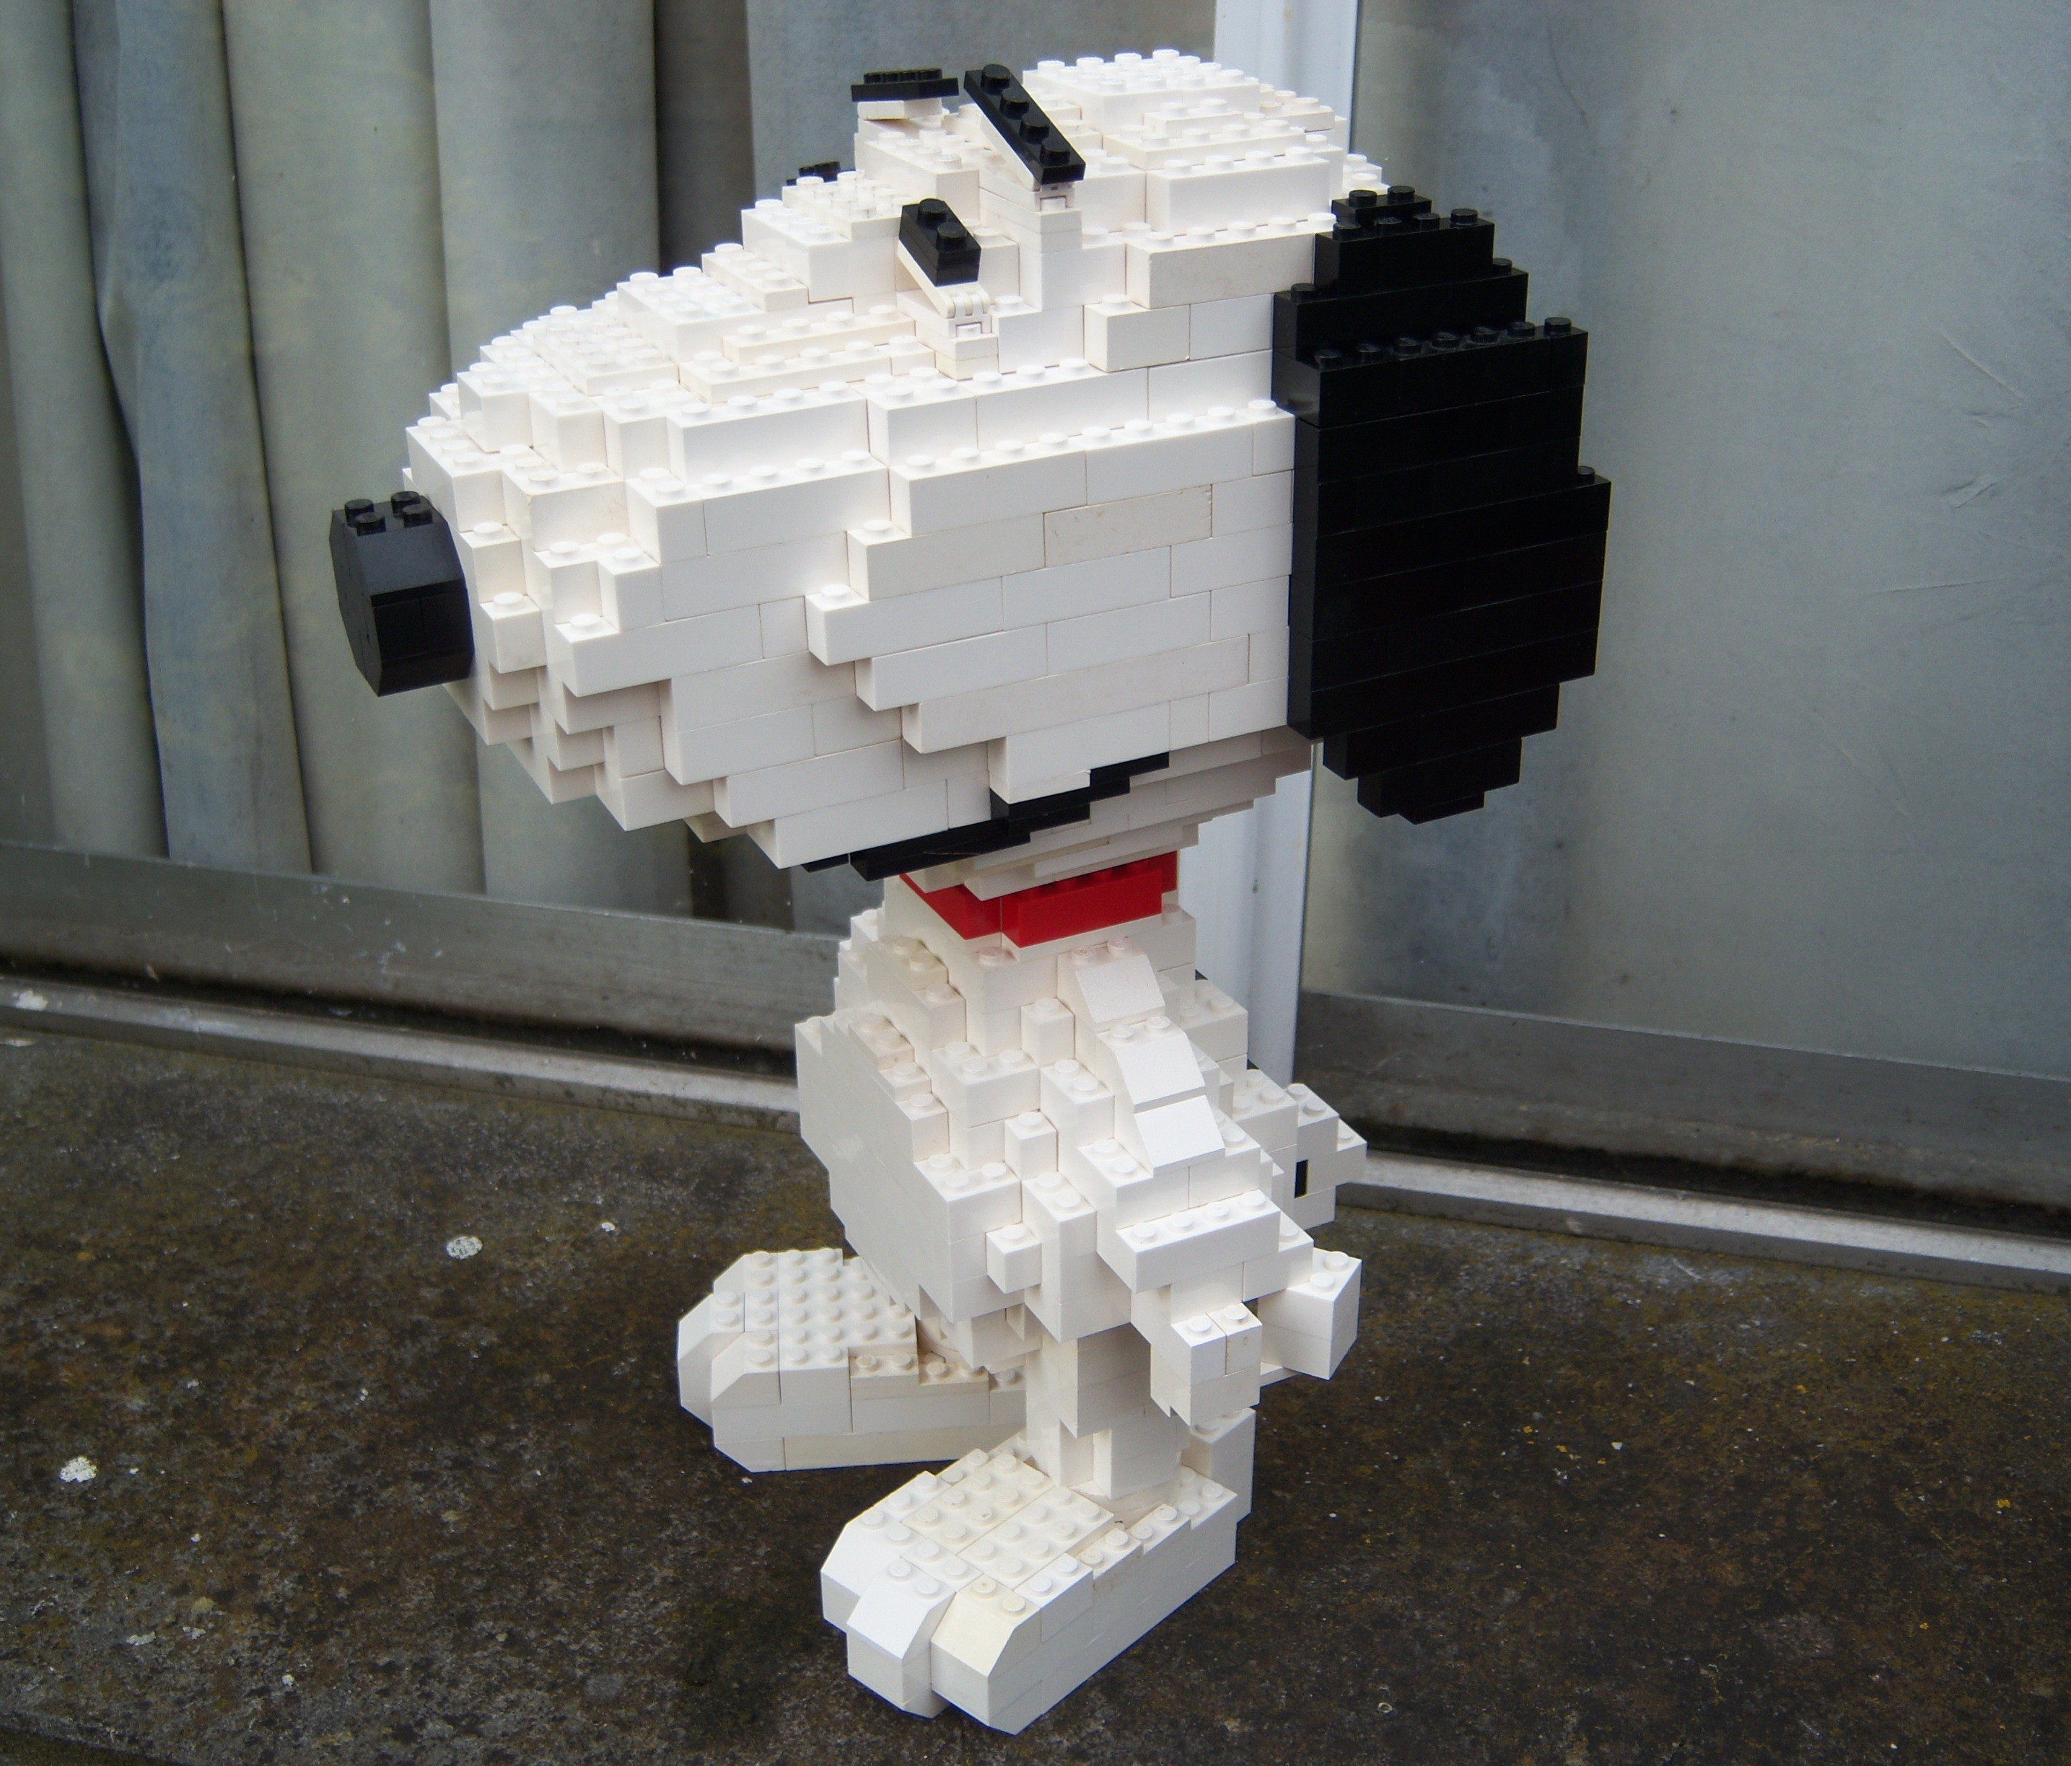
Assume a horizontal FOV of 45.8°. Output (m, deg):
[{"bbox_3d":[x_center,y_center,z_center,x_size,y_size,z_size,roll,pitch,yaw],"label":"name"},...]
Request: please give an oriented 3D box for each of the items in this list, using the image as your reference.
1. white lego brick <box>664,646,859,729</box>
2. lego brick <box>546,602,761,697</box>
[{"bbox_3d":[-0.046,-0.035,0.407,0.032,0.011,0.010,-14,29,-23],"label":"white lego brick"},{"bbox_3d":[-0.062,-0.041,0.402,0.032,0.011,0.015,-14,29,-22],"label":"lego brick"}]

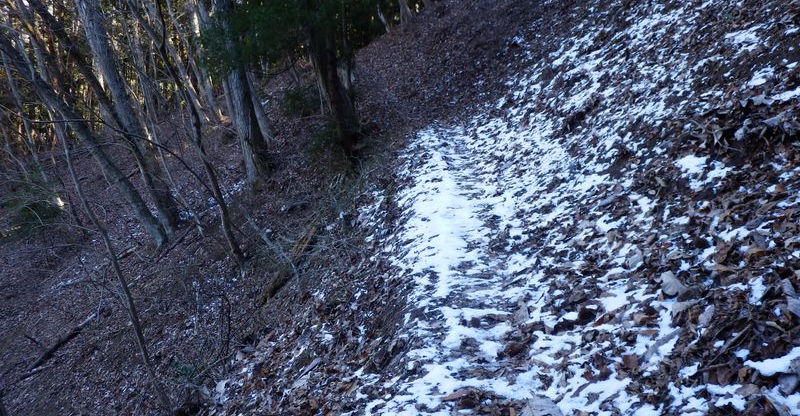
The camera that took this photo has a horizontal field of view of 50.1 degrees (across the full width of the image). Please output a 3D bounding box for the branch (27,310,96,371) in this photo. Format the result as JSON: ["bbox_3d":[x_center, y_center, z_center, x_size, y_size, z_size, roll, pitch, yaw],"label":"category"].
[{"bbox_3d":[-3.943,1.549,9.987,1.010,0.080,0.100,-43,25,-14],"label":"branch"}]

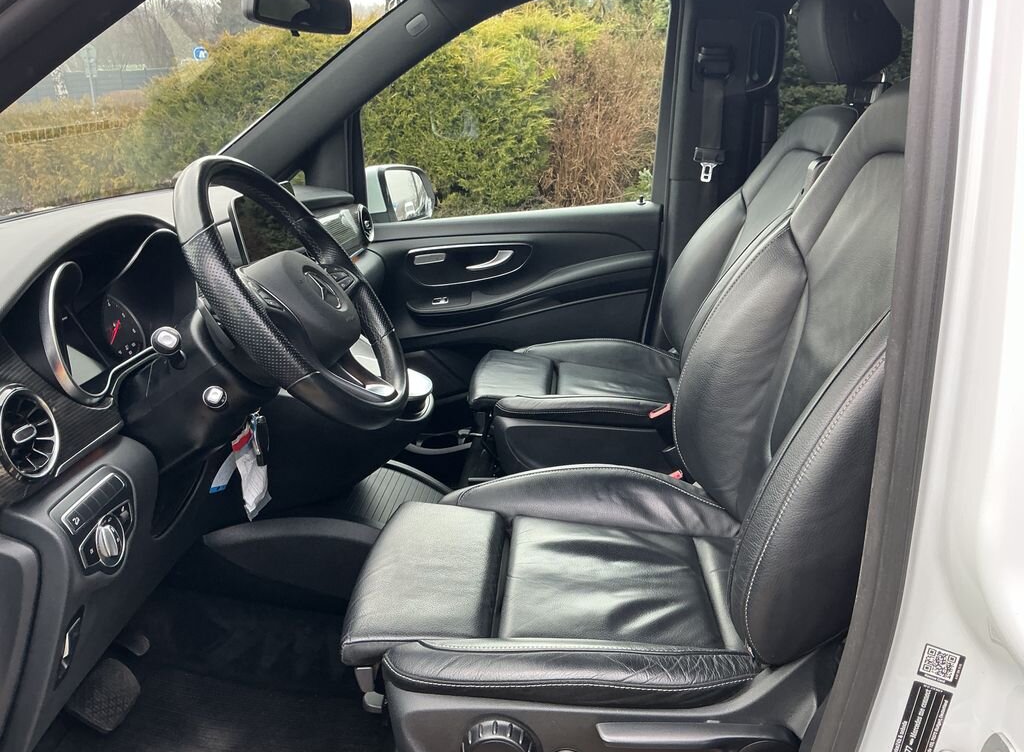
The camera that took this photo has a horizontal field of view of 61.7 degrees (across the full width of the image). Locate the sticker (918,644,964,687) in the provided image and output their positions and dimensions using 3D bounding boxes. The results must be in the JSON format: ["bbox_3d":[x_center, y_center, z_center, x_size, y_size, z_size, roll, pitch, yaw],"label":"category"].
[{"bbox_3d":[0.336,0.225,0.670,0.028,0.029,0.002,15,20,23],"label":"sticker"}]

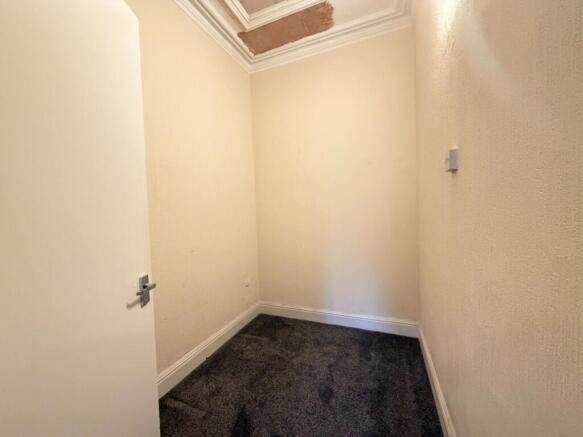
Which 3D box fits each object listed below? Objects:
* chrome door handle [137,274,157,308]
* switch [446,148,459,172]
[{"bbox_3d":[-0.515,0.264,0.824,0.052,0.113,0.125,-2,2,0],"label":"chrome door handle"},{"bbox_3d":[0.713,-0.254,1.053,0.034,0.086,0.086,-1,2,22],"label":"switch"}]

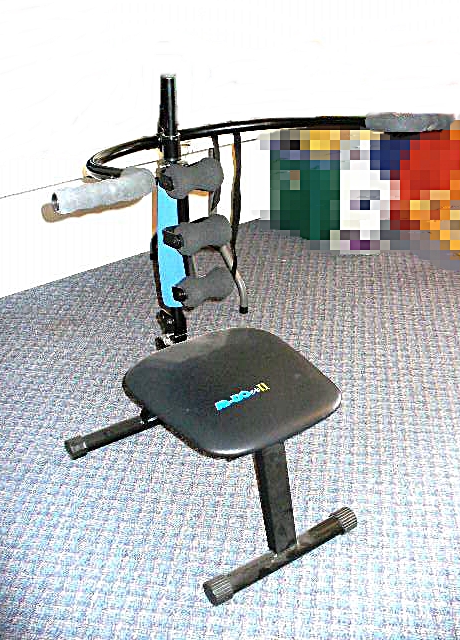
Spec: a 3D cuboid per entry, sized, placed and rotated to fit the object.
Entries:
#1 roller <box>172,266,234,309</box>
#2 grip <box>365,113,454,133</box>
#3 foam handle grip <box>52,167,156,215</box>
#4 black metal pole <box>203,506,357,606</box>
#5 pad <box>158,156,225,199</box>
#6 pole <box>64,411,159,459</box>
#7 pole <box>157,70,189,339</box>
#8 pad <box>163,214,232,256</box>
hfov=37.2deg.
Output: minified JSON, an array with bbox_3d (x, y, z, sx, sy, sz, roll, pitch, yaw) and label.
[{"bbox_3d":[-0.060,-0.080,1.681,0.136,0.080,0.078,-17,33,-29],"label":"roller"},{"bbox_3d":[0.397,-0.436,1.504,0.210,0.043,0.045,-3,29,-11],"label":"grip"},{"bbox_3d":[-0.216,-0.224,1.178,0.184,0.044,0.053,-18,34,-32],"label":"foam handle grip"},{"bbox_3d":[0.141,0.583,1.718,0.447,0.061,0.060,-16,33,-29],"label":"black metal pole"},{"bbox_3d":[-0.085,-0.330,1.596,0.136,0.078,0.078,-17,33,-29],"label":"pad"},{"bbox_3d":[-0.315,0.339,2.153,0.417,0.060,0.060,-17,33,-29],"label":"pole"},{"bbox_3d":[-0.147,-0.243,1.745,0.053,0.723,0.063,-17,33,-29],"label":"pole"},{"bbox_3d":[-0.068,-0.202,1.632,0.136,0.078,0.078,-17,33,-29],"label":"pad"}]

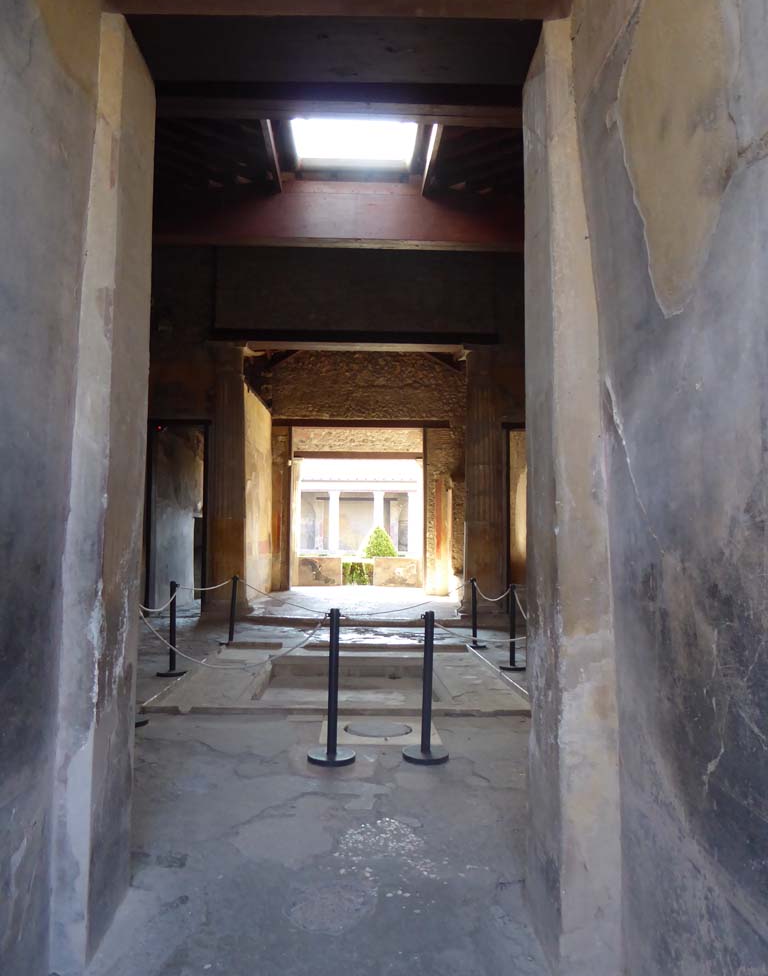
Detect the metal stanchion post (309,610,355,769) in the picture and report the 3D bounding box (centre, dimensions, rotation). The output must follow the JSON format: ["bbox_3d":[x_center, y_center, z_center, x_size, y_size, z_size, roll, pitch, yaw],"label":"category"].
[{"bbox_3d":[-0.334,1.308,4.746,0.315,0.985,0.315,1,-5,-2],"label":"metal stanchion post"}]

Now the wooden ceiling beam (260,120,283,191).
[{"bbox_3d":[-1.404,-4.276,8.512,0.120,0.220,2.600,1,-5,-2],"label":"wooden ceiling beam"}]

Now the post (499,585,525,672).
[{"bbox_3d":[1.551,1.671,8.530,0.315,0.985,0.315,1,-5,-2],"label":"post"}]

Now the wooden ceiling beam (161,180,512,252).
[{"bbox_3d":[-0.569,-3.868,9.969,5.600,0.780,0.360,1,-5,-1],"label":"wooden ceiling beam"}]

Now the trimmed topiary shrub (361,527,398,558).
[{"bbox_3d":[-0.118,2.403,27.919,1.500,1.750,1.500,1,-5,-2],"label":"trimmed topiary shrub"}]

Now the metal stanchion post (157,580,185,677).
[{"bbox_3d":[-2.272,1.520,7.695,0.315,0.985,0.315,1,-5,-2],"label":"metal stanchion post"}]

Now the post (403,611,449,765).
[{"bbox_3d":[0.294,1.342,4.858,0.315,0.985,0.315,1,-5,-2],"label":"post"}]

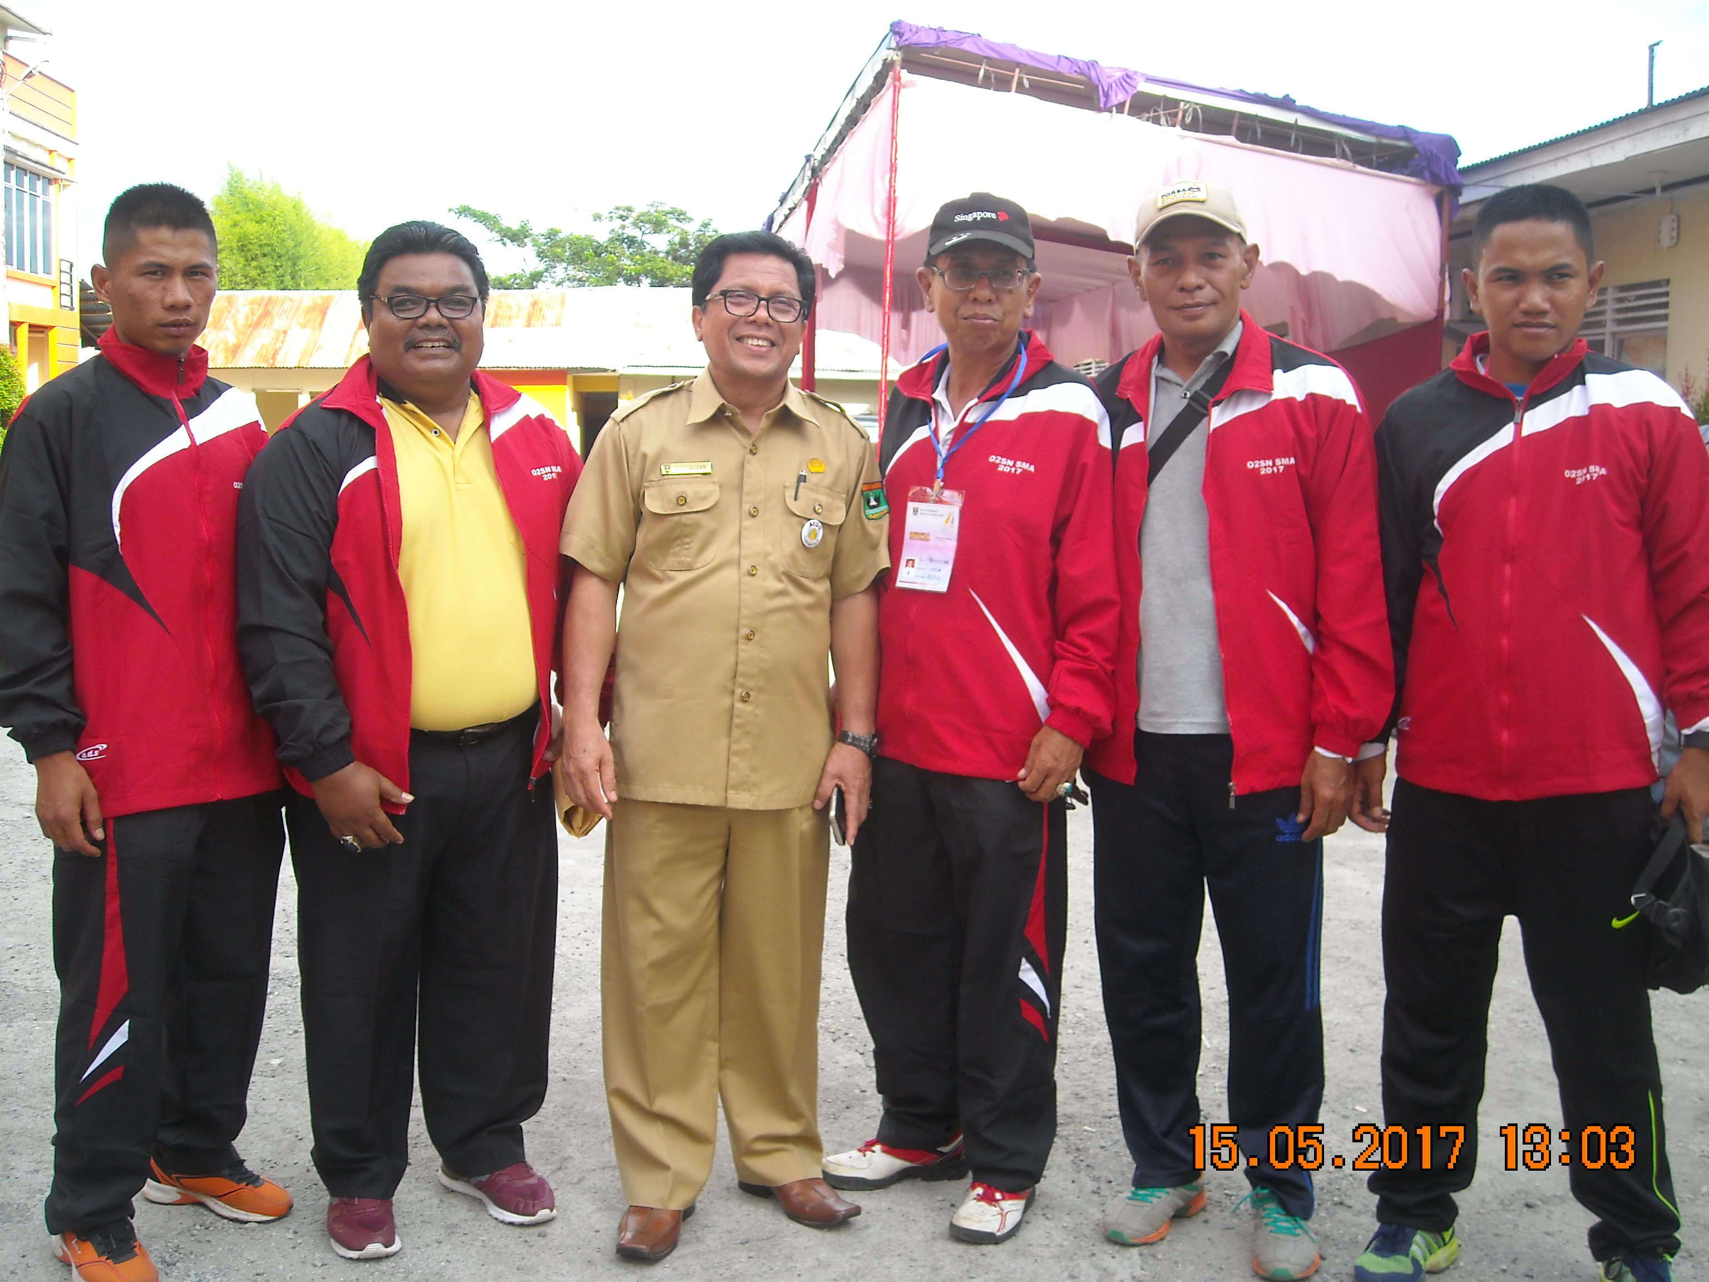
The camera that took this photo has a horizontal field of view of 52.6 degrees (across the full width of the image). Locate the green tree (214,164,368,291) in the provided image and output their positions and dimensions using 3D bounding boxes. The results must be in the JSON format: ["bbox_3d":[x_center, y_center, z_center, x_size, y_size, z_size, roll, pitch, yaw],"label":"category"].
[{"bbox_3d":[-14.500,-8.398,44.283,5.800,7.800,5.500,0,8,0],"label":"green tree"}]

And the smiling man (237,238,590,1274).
[{"bbox_3d":[-0.715,0.155,2.855,0.600,1.655,0.420,-3,8,-23],"label":"smiling man"}]

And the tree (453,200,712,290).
[{"bbox_3d":[-7.200,-8.902,49.260,9.000,7.500,8.000,0,8,0],"label":"tree"}]

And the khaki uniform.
[{"bbox_3d":[-0.214,0.252,2.847,0.500,1.385,0.340,-2,8,-15],"label":"khaki uniform"}]

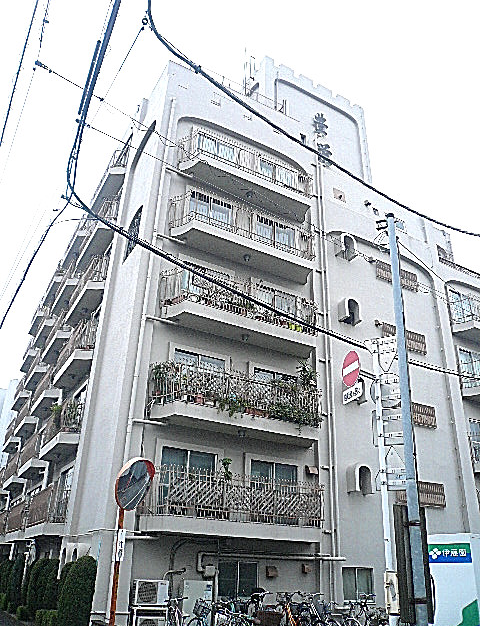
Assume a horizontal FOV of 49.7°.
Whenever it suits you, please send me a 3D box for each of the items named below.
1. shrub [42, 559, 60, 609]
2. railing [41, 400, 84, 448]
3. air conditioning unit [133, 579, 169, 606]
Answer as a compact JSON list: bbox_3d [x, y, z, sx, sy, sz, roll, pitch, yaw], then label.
[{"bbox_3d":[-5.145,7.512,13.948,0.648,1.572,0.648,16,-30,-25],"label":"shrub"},{"bbox_3d":[-6.314,4.195,18.586,0.876,1.068,4.188,16,-30,-25],"label":"railing"},{"bbox_3d":[-2.048,6.421,11.883,0.790,0.530,0.290,15,-29,-26],"label":"air conditioning unit"}]

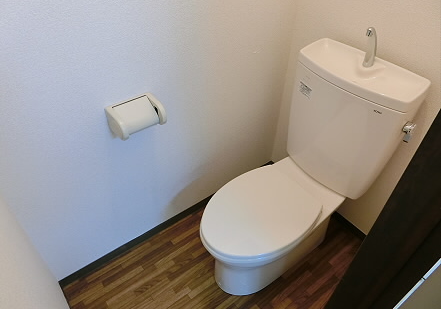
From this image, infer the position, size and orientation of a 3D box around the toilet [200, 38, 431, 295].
[{"bbox_3d":[0.261,0.129,1.276,0.746,0.890,0.442,-27,49,-27],"label":"toilet"}]

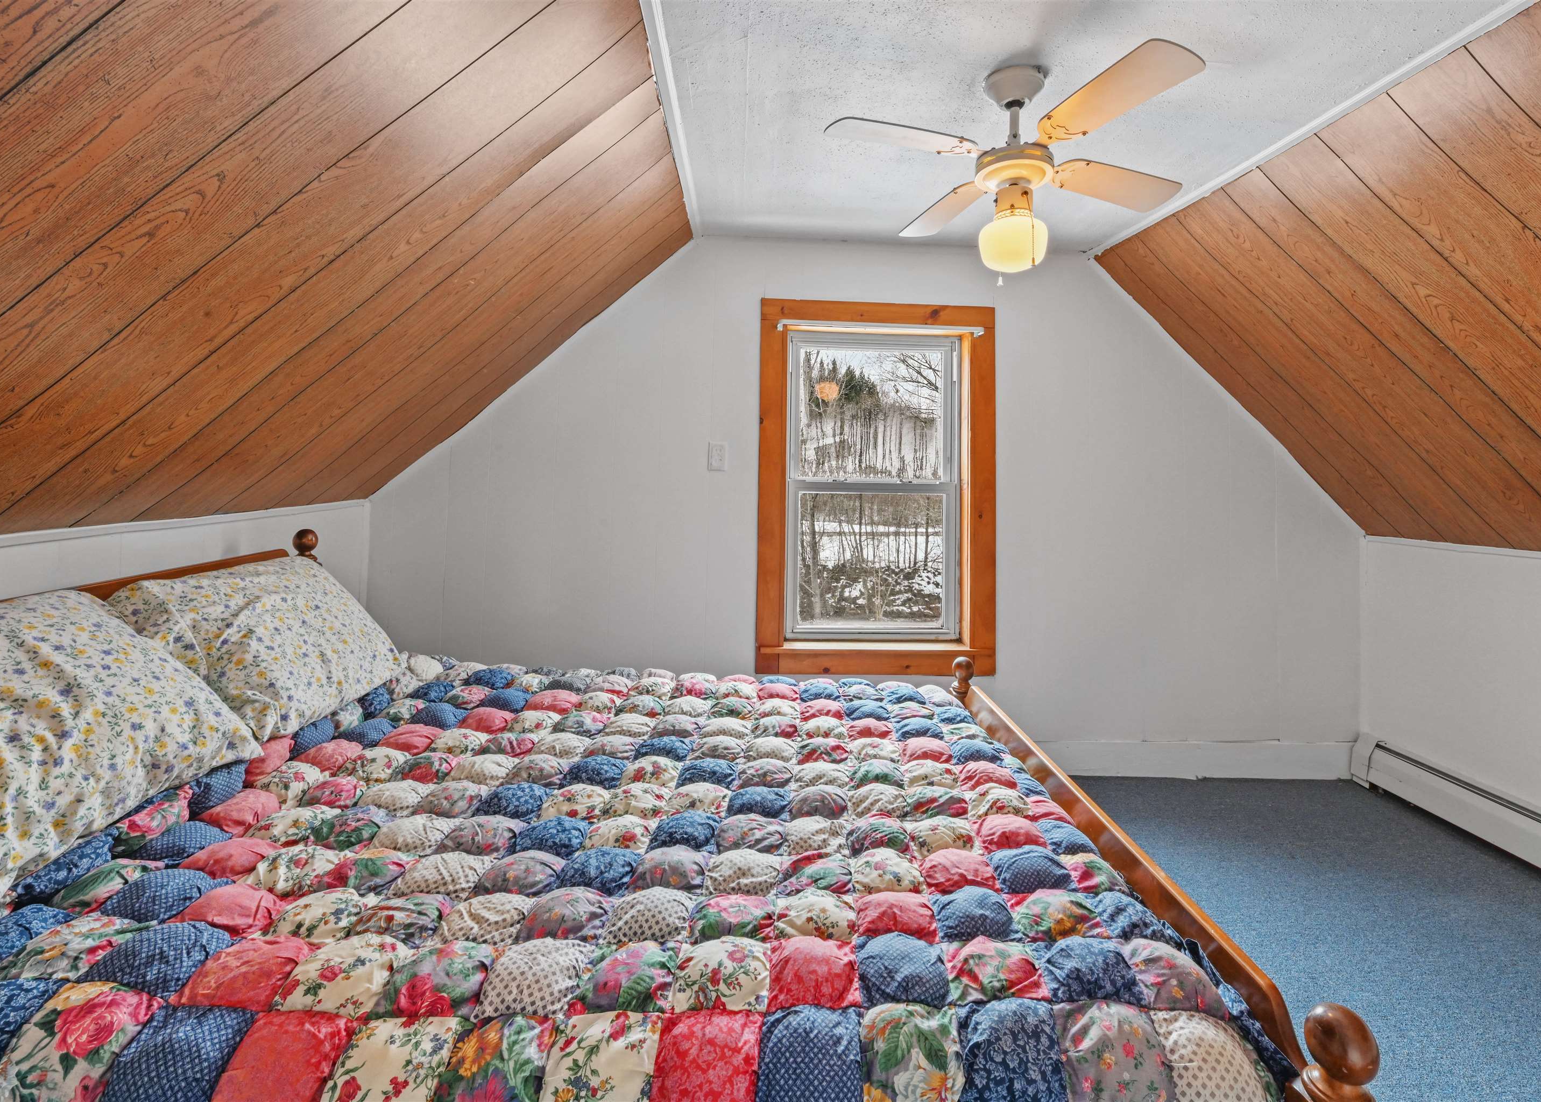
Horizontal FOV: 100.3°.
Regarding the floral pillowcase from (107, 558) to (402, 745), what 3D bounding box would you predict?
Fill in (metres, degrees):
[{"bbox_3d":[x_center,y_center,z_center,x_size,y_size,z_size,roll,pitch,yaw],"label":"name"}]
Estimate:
[{"bbox_3d":[-1.345,0.250,1.760,0.190,0.460,0.630,-35,7,2],"label":"floral pillowcase"}]

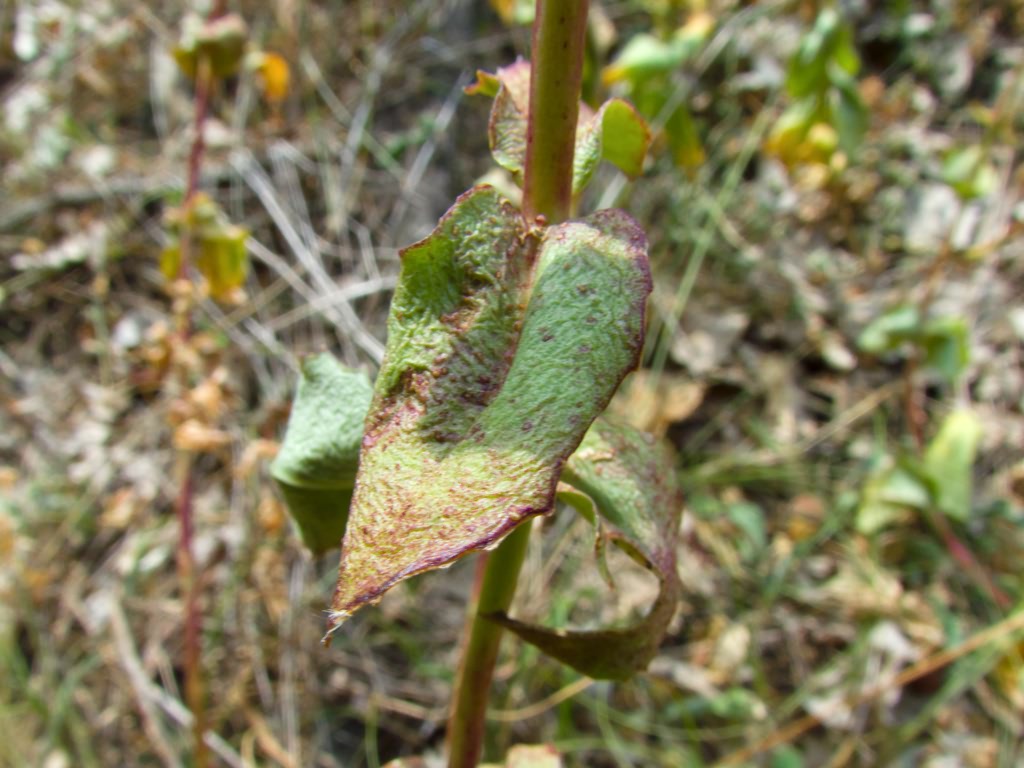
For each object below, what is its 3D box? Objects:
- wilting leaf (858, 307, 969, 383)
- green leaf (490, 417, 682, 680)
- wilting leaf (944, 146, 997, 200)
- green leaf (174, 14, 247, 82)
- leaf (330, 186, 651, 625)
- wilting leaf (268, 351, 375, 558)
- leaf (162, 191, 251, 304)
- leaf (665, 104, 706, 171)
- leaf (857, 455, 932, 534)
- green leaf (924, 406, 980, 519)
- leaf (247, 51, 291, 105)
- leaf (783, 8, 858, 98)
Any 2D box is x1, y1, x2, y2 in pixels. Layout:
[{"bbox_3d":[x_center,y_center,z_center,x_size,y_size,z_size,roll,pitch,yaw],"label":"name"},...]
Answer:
[{"bbox_3d":[0.283,-0.028,0.500,0.076,0.040,0.035,0,30,0],"label":"wilting leaf"},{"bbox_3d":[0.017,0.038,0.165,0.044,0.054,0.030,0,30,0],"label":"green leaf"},{"bbox_3d":[0.368,-0.170,0.570,0.045,0.037,0.030,0,30,0],"label":"wilting leaf"},{"bbox_3d":[-0.170,-0.190,0.400,0.043,0.031,0.030,0,30,0],"label":"green leaf"},{"bbox_3d":[-0.009,0.008,0.165,0.061,0.115,0.035,26,-3,-3],"label":"leaf"},{"bbox_3d":[-0.046,0.018,0.180,0.031,0.046,0.026,0,30,0],"label":"wilting leaf"},{"bbox_3d":[-0.173,-0.077,0.400,0.049,0.053,0.034,0,30,0],"label":"leaf"},{"bbox_3d":[0.115,-0.163,0.470,0.028,0.038,0.020,0,30,0],"label":"leaf"},{"bbox_3d":[0.269,0.078,0.500,0.052,0.042,0.035,0,30,0],"label":"leaf"},{"bbox_3d":[0.274,0.051,0.440,0.036,0.066,0.026,0,30,0],"label":"green leaf"},{"bbox_3d":[-0.161,-0.203,0.470,0.027,0.031,0.018,0,30,0],"label":"leaf"},{"bbox_3d":[0.240,-0.255,0.550,0.055,0.062,0.036,0,30,0],"label":"leaf"}]

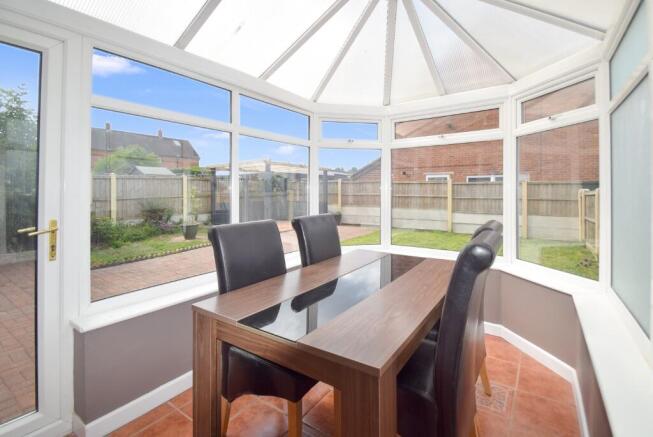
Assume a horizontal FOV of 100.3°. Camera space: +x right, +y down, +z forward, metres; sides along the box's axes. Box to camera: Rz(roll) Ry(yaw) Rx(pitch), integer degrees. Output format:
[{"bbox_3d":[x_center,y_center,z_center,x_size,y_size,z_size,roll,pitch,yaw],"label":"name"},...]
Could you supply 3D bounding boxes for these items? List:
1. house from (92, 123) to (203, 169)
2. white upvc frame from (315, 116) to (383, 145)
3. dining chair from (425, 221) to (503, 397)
[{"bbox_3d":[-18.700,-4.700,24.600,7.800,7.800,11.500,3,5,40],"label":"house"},{"bbox_3d":[0.250,-1.000,3.080,0.750,0.325,0.070,-1,4,-10],"label":"white upvc frame"},{"bbox_3d":[0.675,0.545,1.650,0.620,1.060,0.460,3,5,35],"label":"dining chair"}]

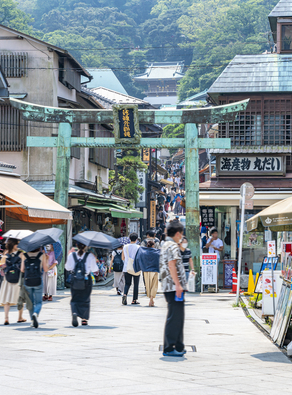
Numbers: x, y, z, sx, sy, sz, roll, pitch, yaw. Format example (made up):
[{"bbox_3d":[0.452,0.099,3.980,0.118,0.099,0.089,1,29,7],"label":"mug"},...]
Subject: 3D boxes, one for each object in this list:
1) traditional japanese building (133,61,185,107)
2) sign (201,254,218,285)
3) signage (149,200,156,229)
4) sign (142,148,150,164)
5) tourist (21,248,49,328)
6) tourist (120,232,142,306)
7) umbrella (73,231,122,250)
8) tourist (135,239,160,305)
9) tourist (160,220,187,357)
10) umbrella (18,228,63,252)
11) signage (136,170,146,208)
[{"bbox_3d":[3.326,-22.869,212.000,12.000,11.000,8.000,0,-2,12],"label":"traditional japanese building"},{"bbox_3d":[1.818,2.099,29.200,0.470,1.000,0.250,0,-2,3],"label":"sign"},{"bbox_3d":[0.301,0.692,42.000,0.240,1.080,0.120,0,-2,6],"label":"signage"},{"bbox_3d":[0.020,-2.188,51.000,0.400,1.025,0.180,0,-3,3],"label":"sign"},{"bbox_3d":[-1.959,1.518,18.000,0.490,1.571,0.500,0,-3,3],"label":"tourist"},{"bbox_3d":[-0.365,1.709,24.400,0.480,1.718,0.450,0,-3,3],"label":"tourist"},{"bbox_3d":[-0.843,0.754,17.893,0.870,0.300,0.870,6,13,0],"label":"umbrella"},{"bbox_3d":[0.071,1.802,24.100,0.660,1.548,0.380,0,-3,3],"label":"tourist"},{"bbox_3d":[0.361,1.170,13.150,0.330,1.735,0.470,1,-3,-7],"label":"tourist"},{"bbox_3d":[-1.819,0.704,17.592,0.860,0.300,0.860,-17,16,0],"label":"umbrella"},{"bbox_3d":[-0.184,-0.392,47.000,0.480,1.751,0.200,0,-3,3],"label":"signage"}]

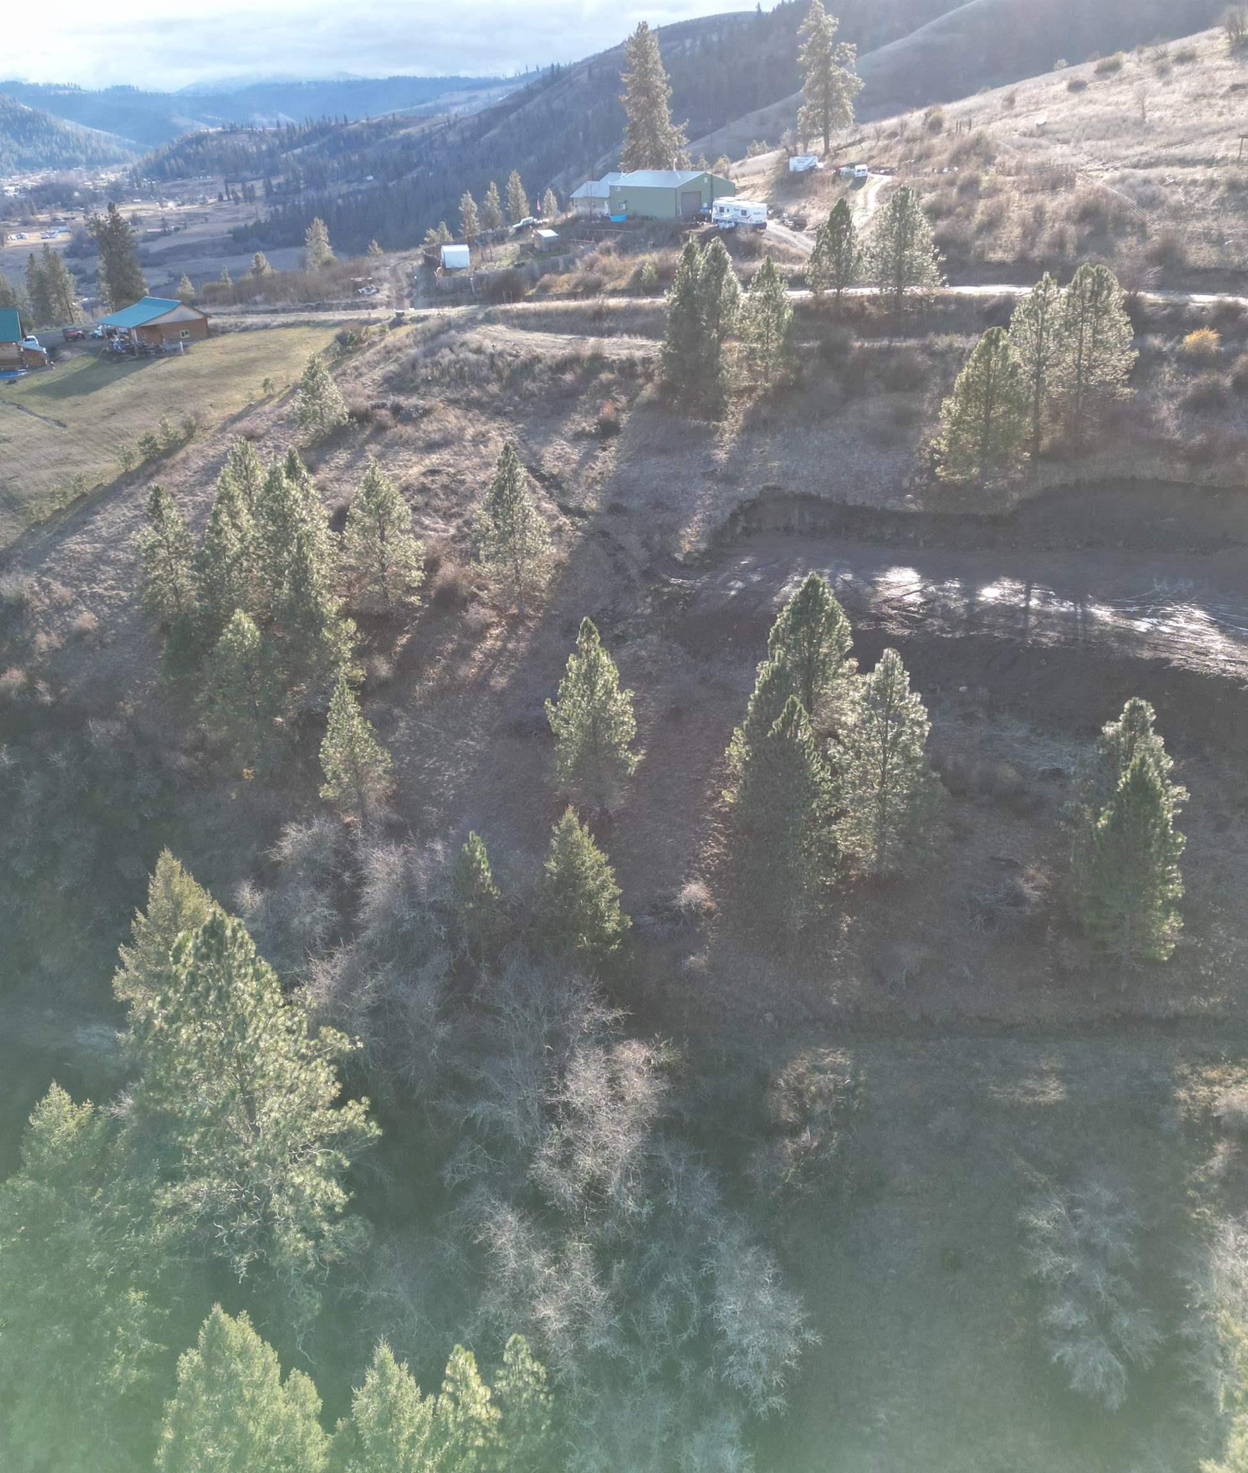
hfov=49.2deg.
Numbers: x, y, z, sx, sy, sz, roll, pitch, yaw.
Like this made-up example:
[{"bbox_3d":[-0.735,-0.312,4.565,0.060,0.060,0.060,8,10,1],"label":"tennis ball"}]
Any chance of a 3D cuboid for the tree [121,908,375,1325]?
[{"bbox_3d":[-13.893,14.199,49.298,9.193,18.458,9.193,-10,25,-18],"label":"tree"}]

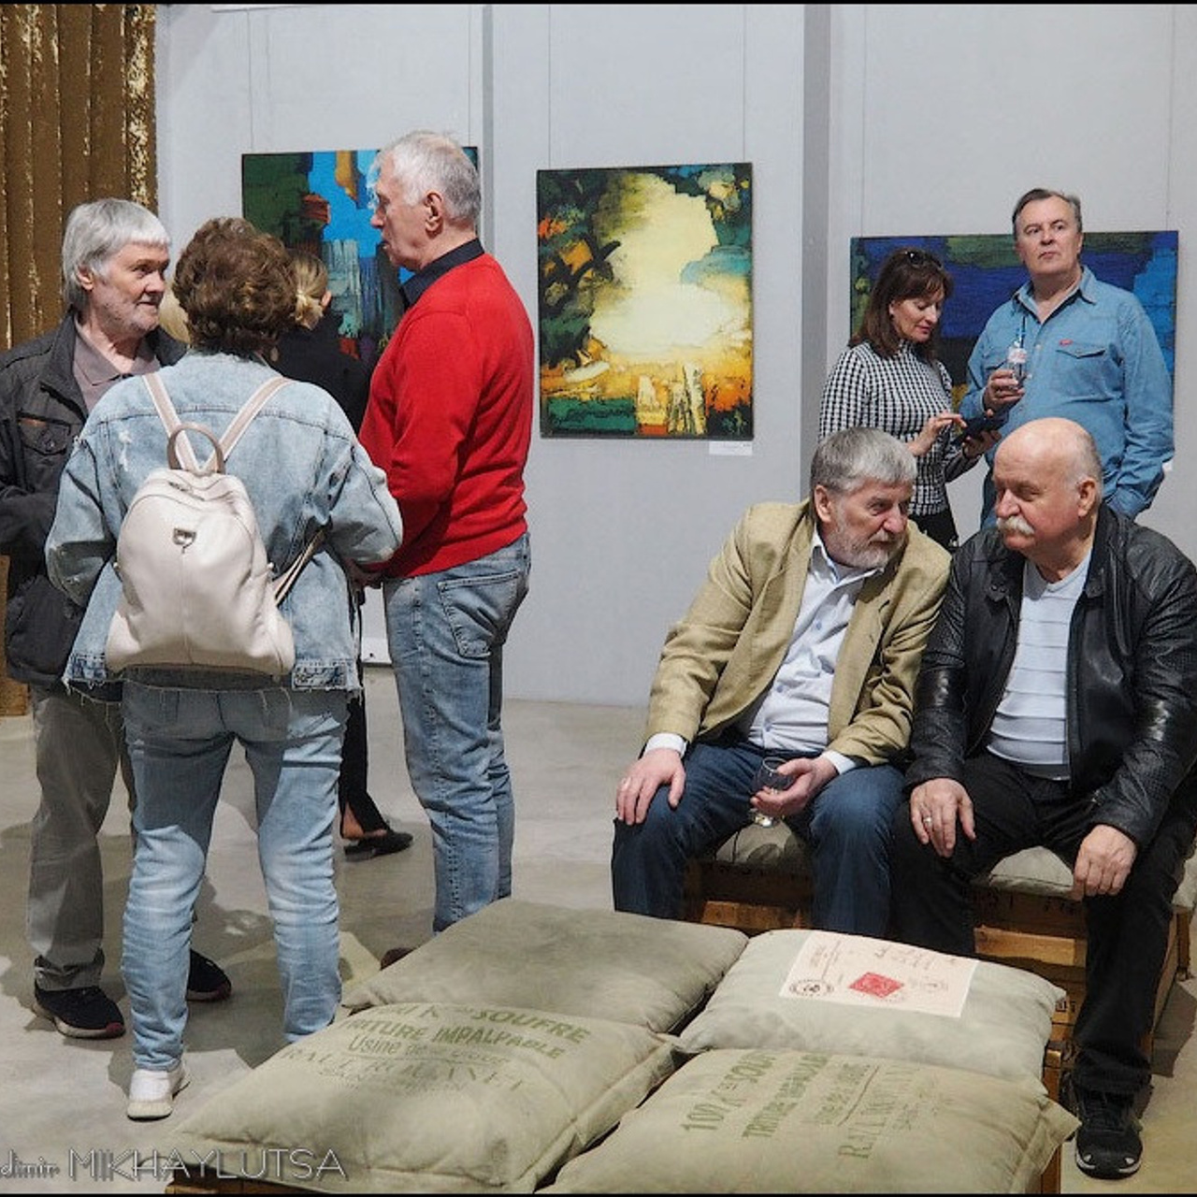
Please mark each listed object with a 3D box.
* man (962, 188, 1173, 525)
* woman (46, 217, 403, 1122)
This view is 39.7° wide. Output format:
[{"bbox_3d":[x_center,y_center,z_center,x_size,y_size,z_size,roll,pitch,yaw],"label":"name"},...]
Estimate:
[{"bbox_3d":[1.289,-0.200,4.570,0.560,1.800,0.390,5,10,30],"label":"man"},{"bbox_3d":[-0.683,0.121,3.050,0.610,1.610,0.480,0,8,-2],"label":"woman"}]

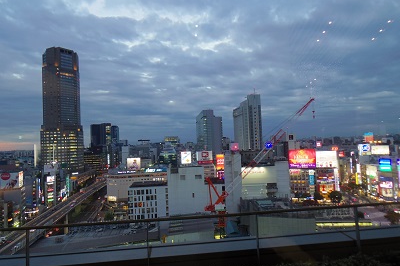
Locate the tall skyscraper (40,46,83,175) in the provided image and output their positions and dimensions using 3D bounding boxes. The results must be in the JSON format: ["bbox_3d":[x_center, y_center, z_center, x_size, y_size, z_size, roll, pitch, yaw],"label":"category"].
[{"bbox_3d":[-195.775,-25.157,379.831,50.000,176.000,46.000,-1,-3,-30],"label":"tall skyscraper"}]

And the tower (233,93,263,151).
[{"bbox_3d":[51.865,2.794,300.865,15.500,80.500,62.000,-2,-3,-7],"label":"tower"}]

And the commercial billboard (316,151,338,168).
[{"bbox_3d":[118.693,24.384,249.672,18.000,15.700,1.500,-3,-3,16],"label":"commercial billboard"}]

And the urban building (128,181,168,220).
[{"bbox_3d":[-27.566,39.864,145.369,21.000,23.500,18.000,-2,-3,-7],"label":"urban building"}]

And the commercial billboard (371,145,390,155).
[{"bbox_3d":[158.694,14.553,234.039,15.500,8.200,1.500,-3,-3,7],"label":"commercial billboard"}]

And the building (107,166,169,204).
[{"bbox_3d":[-57.716,50.156,265.124,58.000,34.000,42.000,-2,-3,-3],"label":"building"}]

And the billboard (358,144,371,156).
[{"bbox_3d":[143.443,14.161,231.074,9.000,10.000,3.500,-3,-3,7],"label":"billboard"}]

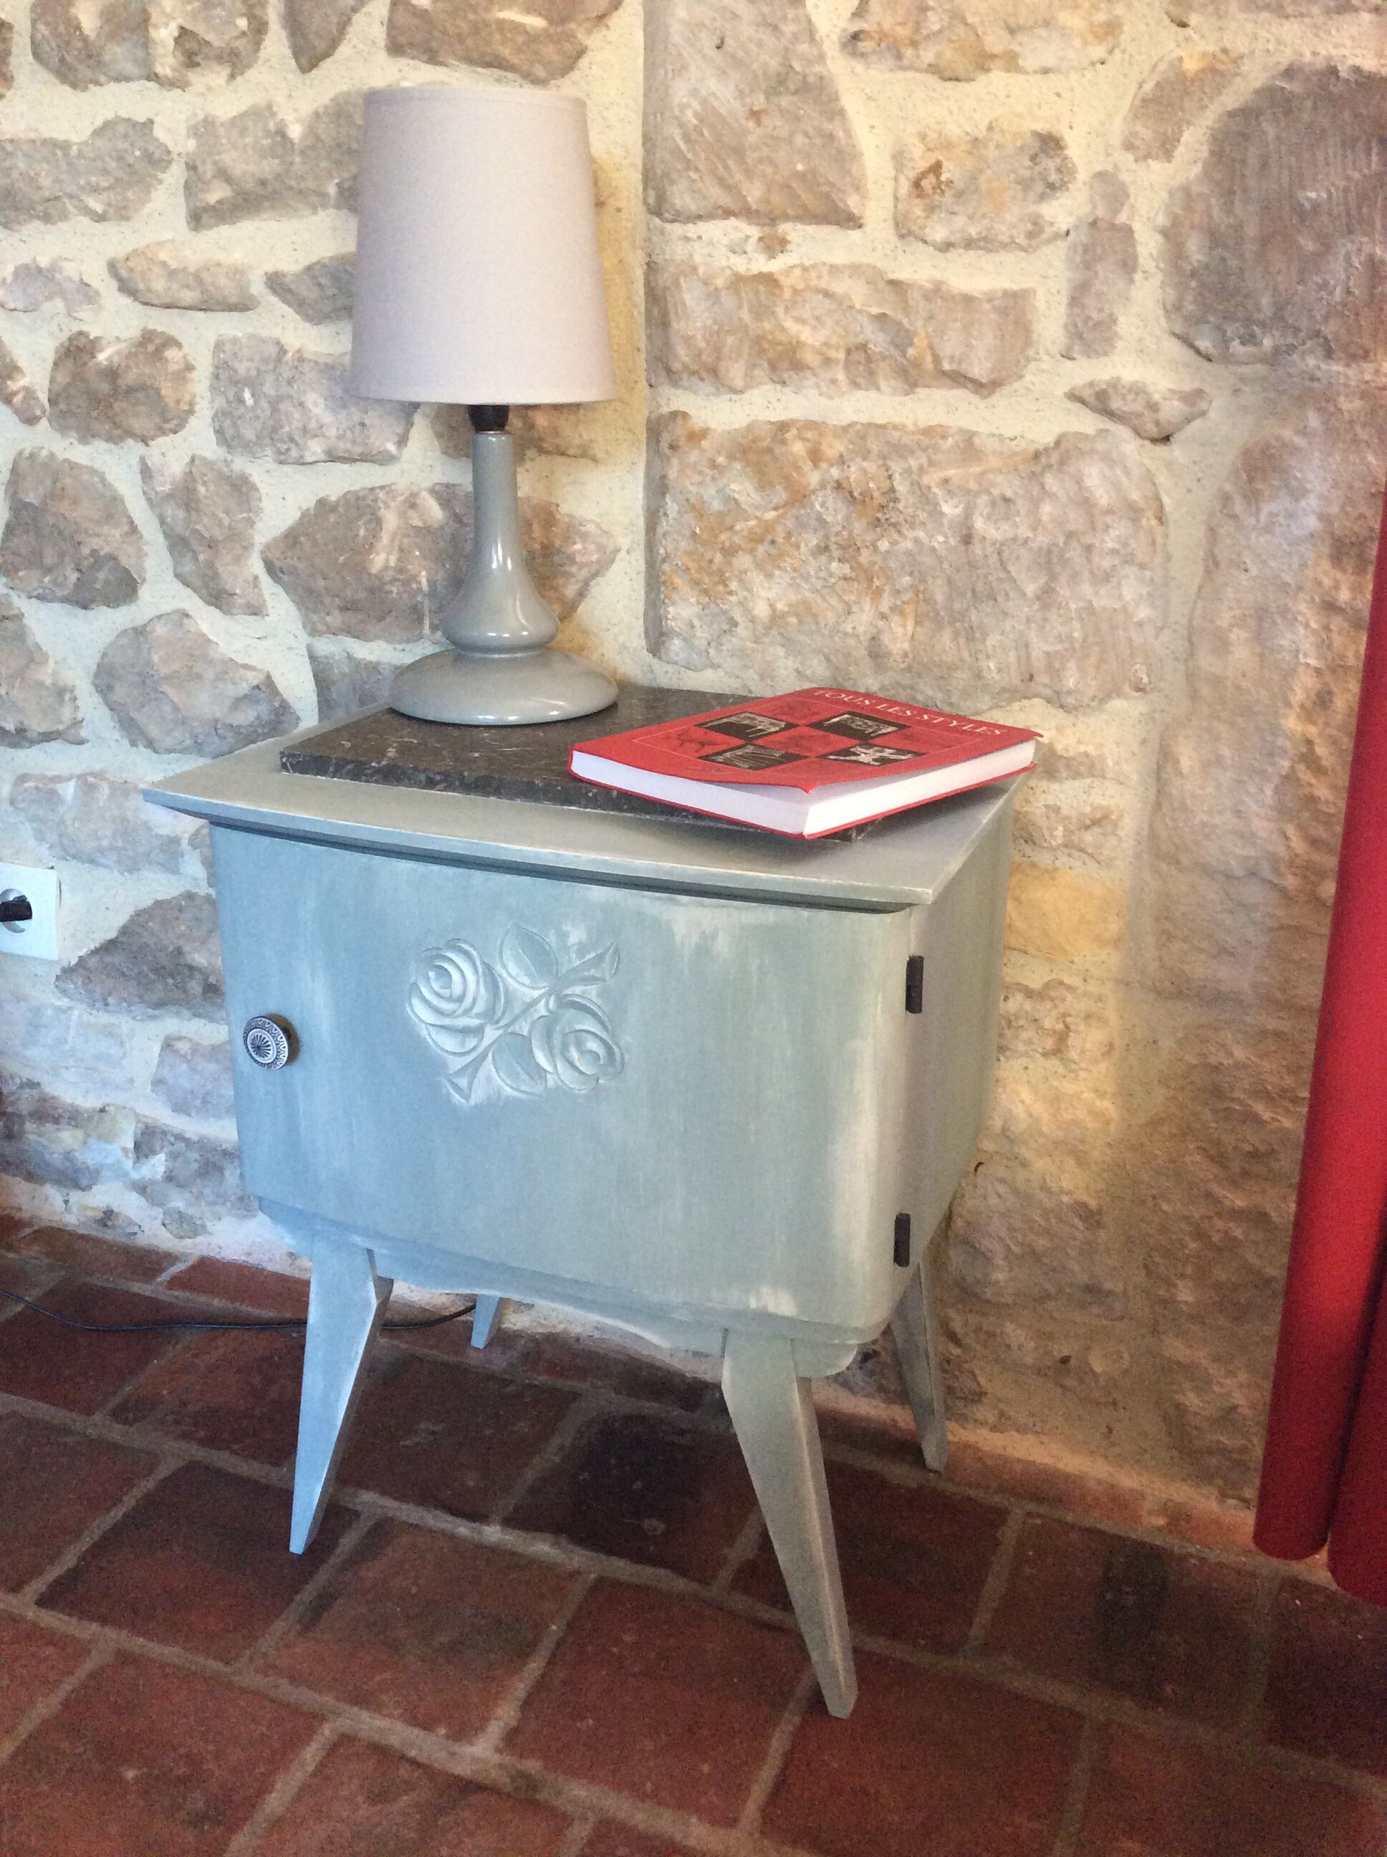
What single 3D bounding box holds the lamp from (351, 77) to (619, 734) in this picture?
[{"bbox_3d":[-0.124,-0.308,1.027,0.159,0.349,0.159,0,21,0],"label":"lamp"}]

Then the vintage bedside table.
[{"bbox_3d":[-0.049,0.152,1.092,0.458,0.555,0.318,8,22,20],"label":"vintage bedside table"}]

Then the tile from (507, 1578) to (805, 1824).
[{"bbox_3d":[-0.018,0.474,1.051,0.145,0.018,0.147,8,22,20],"label":"tile"}]

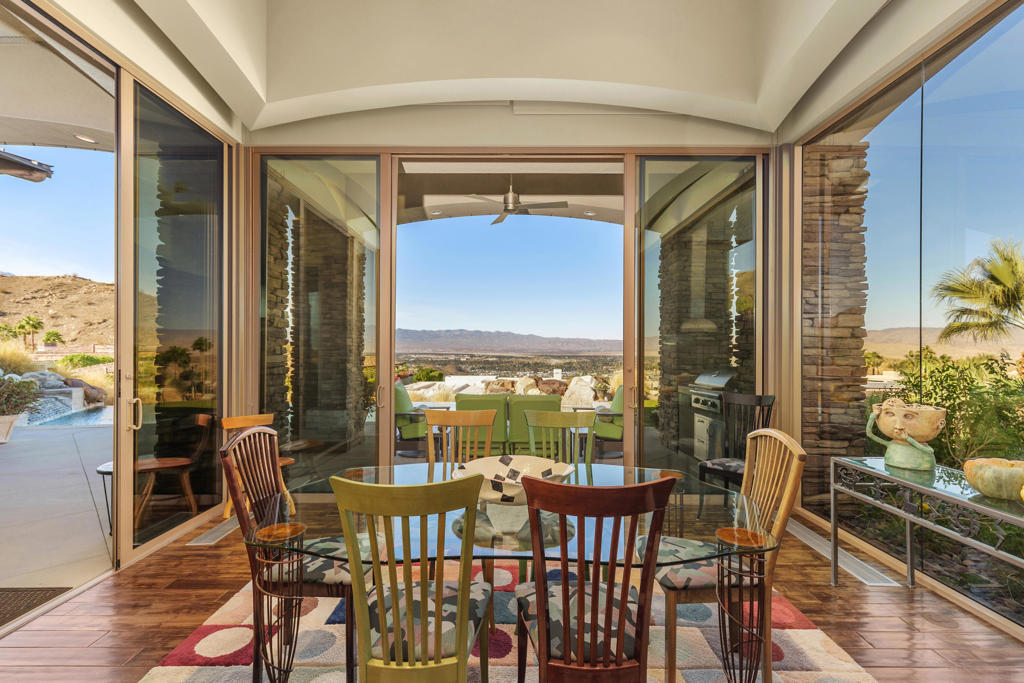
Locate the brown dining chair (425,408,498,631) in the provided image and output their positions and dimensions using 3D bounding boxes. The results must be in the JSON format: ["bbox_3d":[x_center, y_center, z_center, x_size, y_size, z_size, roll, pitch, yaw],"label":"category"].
[{"bbox_3d":[-0.290,0.900,2.470,0.460,1.010,0.560,0,-1,0],"label":"brown dining chair"}]

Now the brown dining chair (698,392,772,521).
[{"bbox_3d":[1.850,0.955,3.730,0.560,0.990,0.470,1,-1,-42],"label":"brown dining chair"}]

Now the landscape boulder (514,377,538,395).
[{"bbox_3d":[0.417,1.315,13.100,0.700,0.620,0.600,0,-1,0],"label":"landscape boulder"}]

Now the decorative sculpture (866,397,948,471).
[{"bbox_3d":[2.140,0.489,2.475,0.270,0.370,0.310,0,-1,-24],"label":"decorative sculpture"}]

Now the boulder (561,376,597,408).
[{"bbox_3d":[1.668,1.235,11.500,0.860,0.740,0.700,0,-1,0],"label":"boulder"}]

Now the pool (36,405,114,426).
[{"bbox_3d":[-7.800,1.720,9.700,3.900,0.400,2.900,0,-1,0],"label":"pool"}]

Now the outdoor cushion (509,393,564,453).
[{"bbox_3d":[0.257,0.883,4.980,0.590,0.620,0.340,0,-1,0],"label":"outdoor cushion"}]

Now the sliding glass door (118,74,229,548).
[{"bbox_3d":[-2.440,-0.120,3.350,0.070,3.060,1.060,0,-1,0],"label":"sliding glass door"}]

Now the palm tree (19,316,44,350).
[{"bbox_3d":[-63.300,-0.989,60.000,2.500,4.700,2.500,0,-1,0],"label":"palm tree"}]

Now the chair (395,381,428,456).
[{"bbox_3d":[-1.310,1.007,6.000,0.800,0.970,0.700,0,-1,-3],"label":"chair"}]

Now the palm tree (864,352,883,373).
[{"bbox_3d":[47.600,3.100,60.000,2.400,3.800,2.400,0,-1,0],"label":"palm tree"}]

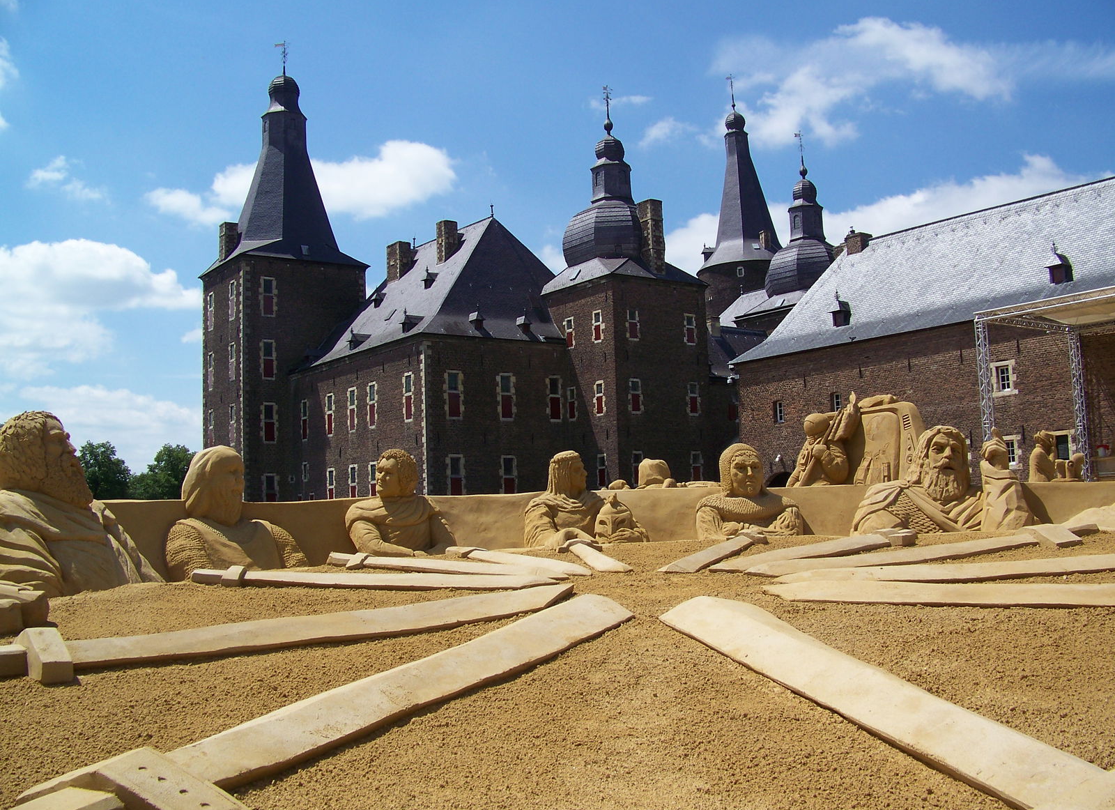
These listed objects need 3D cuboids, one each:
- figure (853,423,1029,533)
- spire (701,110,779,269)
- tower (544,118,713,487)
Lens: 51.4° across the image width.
[{"bbox_3d":[2.958,0.578,8.900,1.360,0.830,0.700,-4,-6,16],"label":"figure"},{"bbox_3d":[15.298,-18.199,98.012,7.297,14.045,7.297,-2,-6,0],"label":"spire"},{"bbox_3d":[4.015,-4.321,69.626,7.000,26.200,7.000,2,-7,-35],"label":"tower"}]

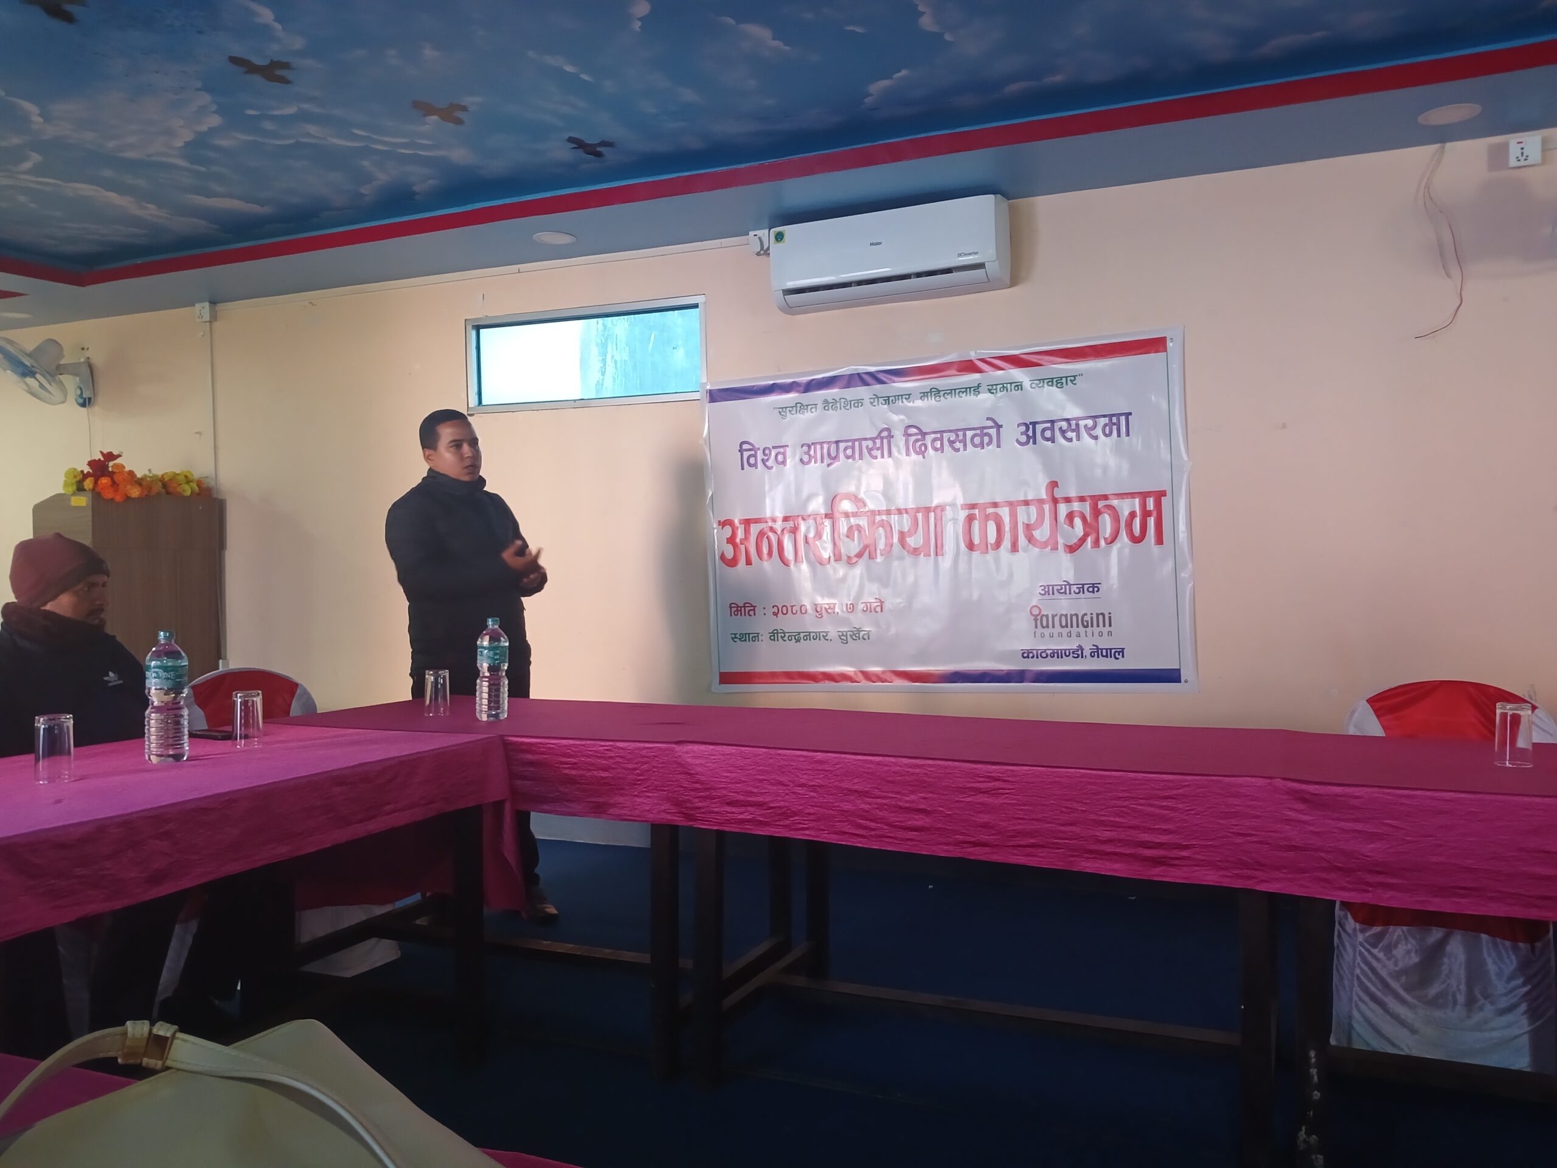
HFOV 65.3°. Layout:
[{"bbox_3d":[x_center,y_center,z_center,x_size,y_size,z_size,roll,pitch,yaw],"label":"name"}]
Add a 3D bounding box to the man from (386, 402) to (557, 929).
[{"bbox_3d":[-1.007,0.247,3.932,0.440,1.680,0.520,0,0,29],"label":"man"}]

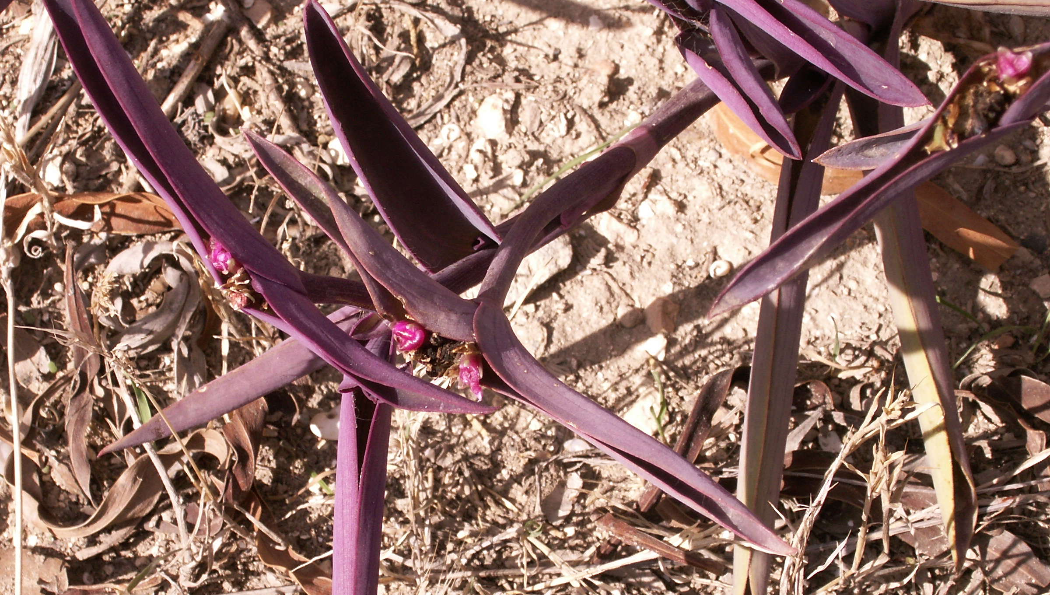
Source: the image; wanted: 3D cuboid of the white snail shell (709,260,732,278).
[{"bbox_3d":[0.055,-0.008,0.530,0.005,0.004,0.006,0,65,0],"label":"white snail shell"}]

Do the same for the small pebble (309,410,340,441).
[{"bbox_3d":[-0.053,0.035,0.508,0.009,0.007,0.009,0,57,0],"label":"small pebble"}]

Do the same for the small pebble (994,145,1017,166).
[{"bbox_3d":[0.143,-0.042,0.560,0.007,0.005,0.006,0,57,0],"label":"small pebble"}]

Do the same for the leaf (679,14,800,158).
[{"bbox_3d":[0.059,-0.056,0.500,0.015,0.013,0.044,-29,75,-18],"label":"leaf"}]

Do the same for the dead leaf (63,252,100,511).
[{"bbox_3d":[-0.122,0.021,0.515,0.009,0.008,0.075,-9,65,-4],"label":"dead leaf"}]

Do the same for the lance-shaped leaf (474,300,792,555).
[{"bbox_3d":[0.027,0.034,0.469,0.098,0.015,0.017,40,63,-1],"label":"lance-shaped leaf"}]

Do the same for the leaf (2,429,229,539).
[{"bbox_3d":[-0.108,0.049,0.499,0.059,0.014,0.025,-1,65,0],"label":"leaf"}]

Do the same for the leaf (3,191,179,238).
[{"bbox_3d":[-0.122,-0.023,0.535,0.057,0.008,0.011,0,65,0],"label":"leaf"}]

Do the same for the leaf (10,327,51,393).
[{"bbox_3d":[-0.136,0.017,0.519,0.012,0.005,0.021,-7,57,-4],"label":"leaf"}]

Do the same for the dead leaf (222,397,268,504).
[{"bbox_3d":[-0.074,0.040,0.497,0.013,0.012,0.030,0,65,0],"label":"dead leaf"}]

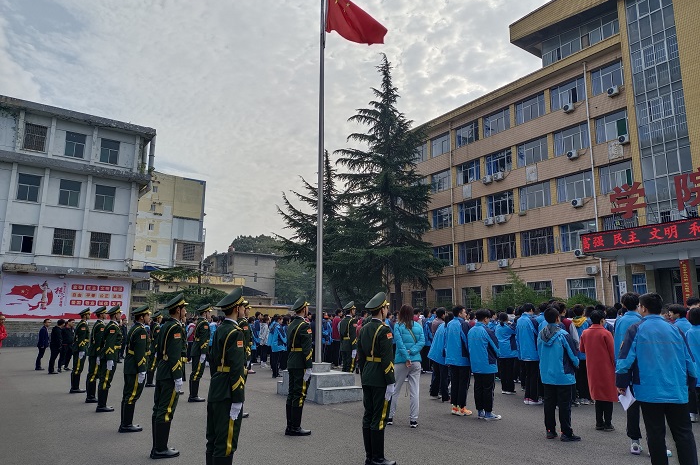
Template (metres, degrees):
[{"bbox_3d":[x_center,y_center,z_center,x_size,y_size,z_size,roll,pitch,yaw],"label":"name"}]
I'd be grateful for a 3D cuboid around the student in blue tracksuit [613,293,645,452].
[{"bbox_3d":[3.485,1.668,6.104,0.360,1.865,0.520,8,-13,-39],"label":"student in blue tracksuit"}]

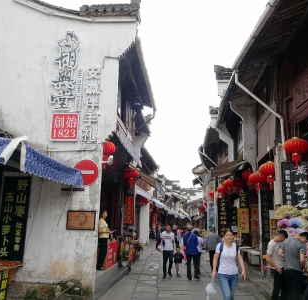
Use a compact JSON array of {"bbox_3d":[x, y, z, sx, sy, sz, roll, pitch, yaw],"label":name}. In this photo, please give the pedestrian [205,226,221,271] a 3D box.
[{"bbox_3d":[2.264,3.784,13.304,0.570,1.657,0.380,0,-12,5],"label":"pedestrian"}]

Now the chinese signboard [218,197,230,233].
[{"bbox_3d":[3.785,3.608,18.669,0.620,2.100,0.100,-1,-12,5],"label":"chinese signboard"}]

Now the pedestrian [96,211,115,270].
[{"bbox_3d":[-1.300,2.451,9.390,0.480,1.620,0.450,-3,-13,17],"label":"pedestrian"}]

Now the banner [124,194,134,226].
[{"bbox_3d":[-0.960,2.402,13.804,0.385,1.150,0.040,1,-12,0],"label":"banner"}]

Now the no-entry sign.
[{"bbox_3d":[-1.547,0.526,7.897,0.600,0.602,0.040,1,-12,0],"label":"no-entry sign"}]

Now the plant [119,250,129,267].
[{"bbox_3d":[-1.088,3.897,12.451,0.380,0.570,0.380,2,-12,-6],"label":"plant"}]

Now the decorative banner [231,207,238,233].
[{"bbox_3d":[4.214,3.639,18.151,0.420,1.380,0.080,-1,-12,5],"label":"decorative banner"}]

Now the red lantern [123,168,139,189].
[{"bbox_3d":[-0.853,1.137,13.571,0.560,0.755,0.560,1,-12,0],"label":"red lantern"}]

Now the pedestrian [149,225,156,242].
[{"bbox_3d":[-0.111,7.167,29.652,0.500,1.580,0.400,3,-13,-11],"label":"pedestrian"}]

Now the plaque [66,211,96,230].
[{"bbox_3d":[-1.601,1.565,7.688,0.645,0.419,0.040,1,-12,0],"label":"plaque"}]

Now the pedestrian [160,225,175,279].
[{"bbox_3d":[0.463,3.376,11.545,0.520,1.685,0.380,1,-12,0],"label":"pedestrian"}]

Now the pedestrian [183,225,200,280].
[{"bbox_3d":[1.202,3.273,11.110,0.560,1.688,0.380,0,-12,5],"label":"pedestrian"}]

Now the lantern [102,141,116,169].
[{"bbox_3d":[-1.333,0.152,9.588,0.550,0.770,0.550,1,-12,0],"label":"lantern"}]

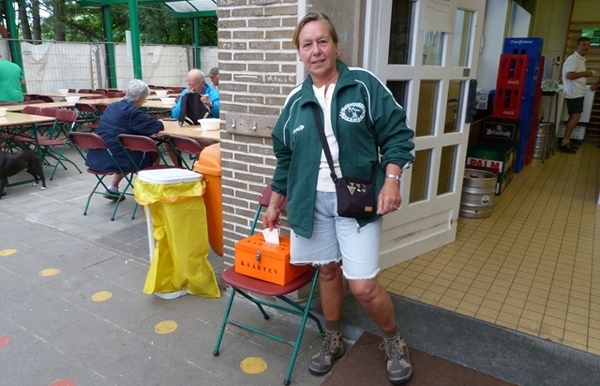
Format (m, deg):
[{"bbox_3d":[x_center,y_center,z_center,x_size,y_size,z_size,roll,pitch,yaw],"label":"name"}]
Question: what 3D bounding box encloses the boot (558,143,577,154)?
[{"bbox_3d":[4.413,-0.745,7.160,0.110,0.130,0.280,-9,19,-32],"label":"boot"}]

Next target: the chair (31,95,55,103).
[{"bbox_3d":[-5.559,-1.776,9.589,0.460,0.790,0.500,11,18,31],"label":"chair"}]

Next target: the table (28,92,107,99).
[{"bbox_3d":[-5.284,-1.852,9.835,1.650,0.740,0.780,8,18,23],"label":"table"}]

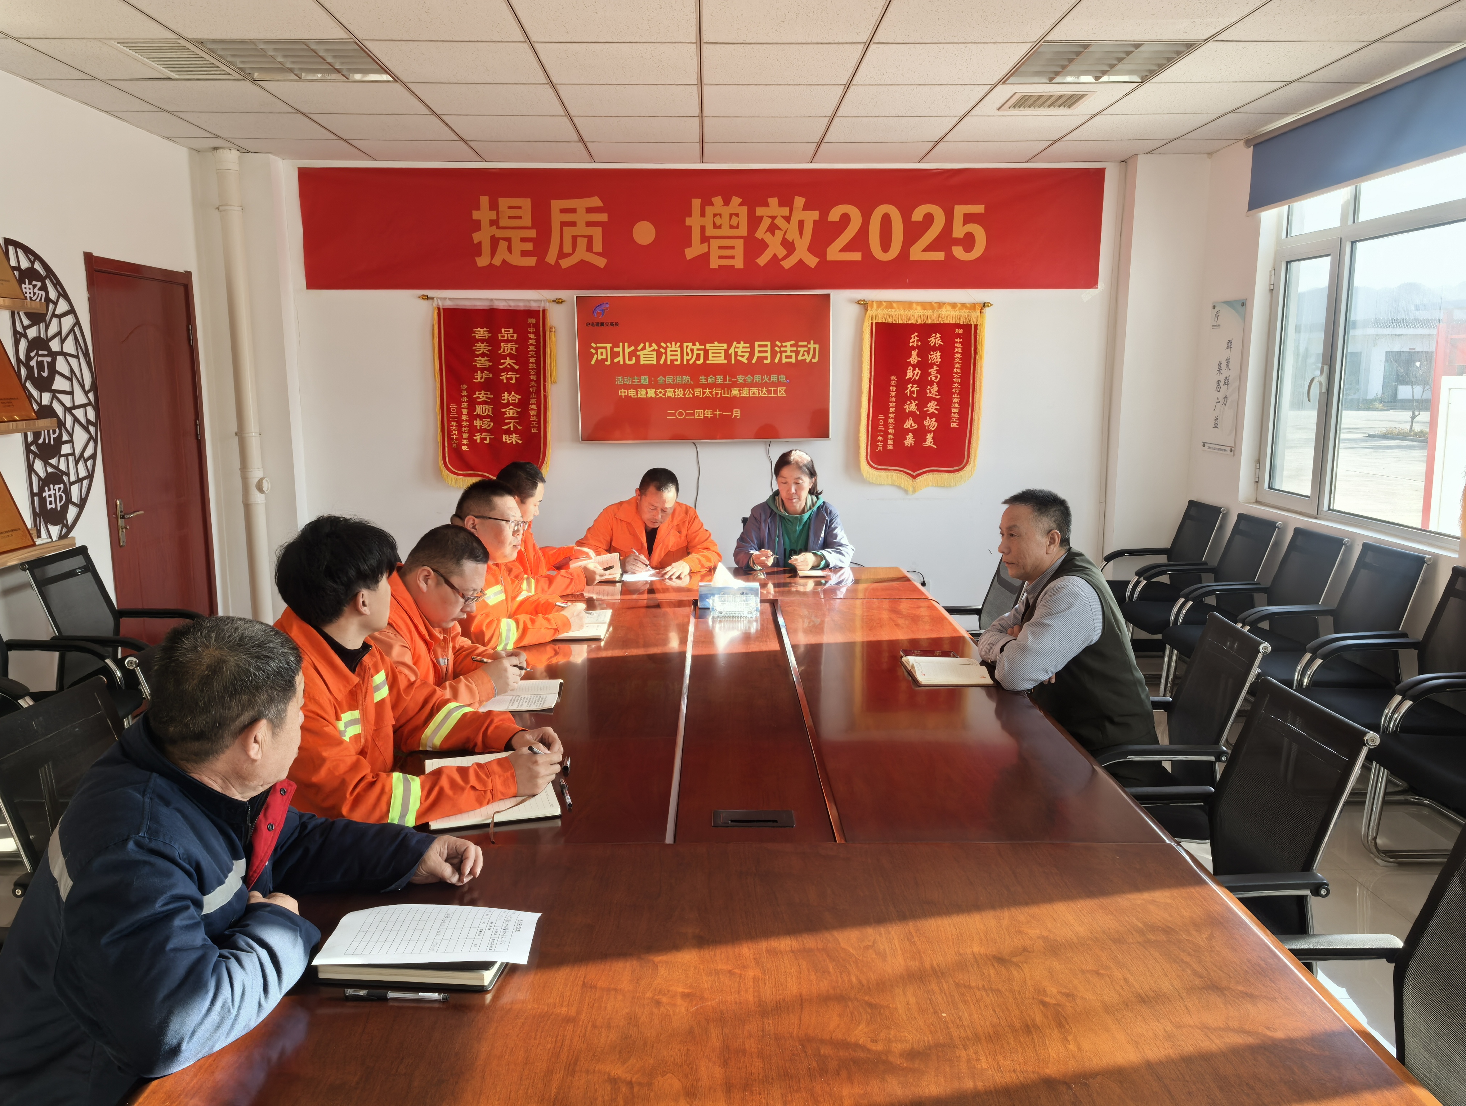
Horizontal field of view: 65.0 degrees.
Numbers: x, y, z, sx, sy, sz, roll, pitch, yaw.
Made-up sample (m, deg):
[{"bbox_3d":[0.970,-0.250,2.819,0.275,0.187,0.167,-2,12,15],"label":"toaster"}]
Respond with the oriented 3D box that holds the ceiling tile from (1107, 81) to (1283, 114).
[{"bbox_3d":[1.968,-1.968,4.977,0.600,0.020,0.600,0,9,-1],"label":"ceiling tile"}]

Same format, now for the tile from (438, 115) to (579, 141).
[{"bbox_3d":[-1.046,-2.042,5.503,0.600,0.020,0.600,0,9,-1],"label":"tile"}]

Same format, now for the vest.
[{"bbox_3d":[1.009,0.294,3.251,0.410,0.630,0.450,1,9,10],"label":"vest"}]

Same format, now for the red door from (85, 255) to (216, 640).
[{"bbox_3d":[-2.852,-0.335,5.688,0.100,2.130,1.050,0,9,-1],"label":"red door"}]

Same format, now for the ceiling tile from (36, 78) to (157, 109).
[{"bbox_3d":[-2.651,-1.929,4.860,0.235,0.020,0.590,0,9,-1],"label":"ceiling tile"}]

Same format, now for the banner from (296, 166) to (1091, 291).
[{"bbox_3d":[-0.155,-1.809,6.431,4.455,0.646,0.010,0,9,-1],"label":"banner"}]

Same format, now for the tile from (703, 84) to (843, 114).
[{"bbox_3d":[0.168,-1.947,4.938,0.600,0.020,0.600,0,9,-1],"label":"tile"}]

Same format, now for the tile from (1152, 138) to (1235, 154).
[{"bbox_3d":[2.404,-2.138,6.048,0.330,0.020,0.350,0,9,-1],"label":"tile"}]

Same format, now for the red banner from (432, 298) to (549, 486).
[{"bbox_3d":[-1.380,-0.907,6.601,0.650,1.070,0.035,0,9,-1],"label":"red banner"}]

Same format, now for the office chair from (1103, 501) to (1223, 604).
[{"bbox_3d":[2.209,0.183,5.995,0.550,0.880,0.560,0,9,-1],"label":"office chair"}]

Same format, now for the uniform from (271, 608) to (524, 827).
[{"bbox_3d":[-0.747,0.405,2.406,0.580,0.550,0.540,1,9,10],"label":"uniform"}]

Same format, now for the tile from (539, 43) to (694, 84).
[{"bbox_3d":[-0.422,-1.857,4.351,0.600,0.020,0.593,0,9,-1],"label":"tile"}]

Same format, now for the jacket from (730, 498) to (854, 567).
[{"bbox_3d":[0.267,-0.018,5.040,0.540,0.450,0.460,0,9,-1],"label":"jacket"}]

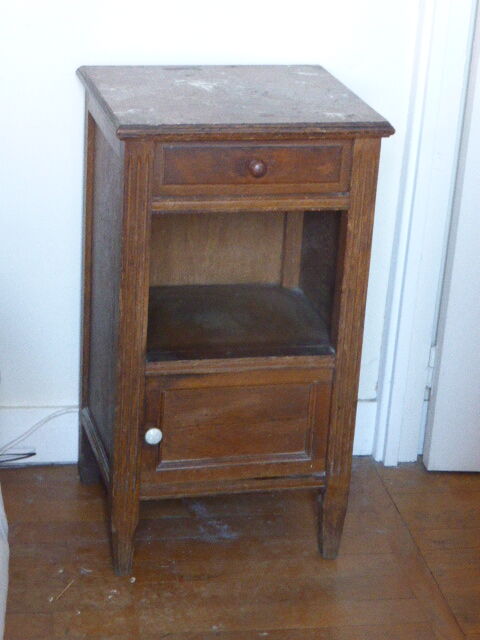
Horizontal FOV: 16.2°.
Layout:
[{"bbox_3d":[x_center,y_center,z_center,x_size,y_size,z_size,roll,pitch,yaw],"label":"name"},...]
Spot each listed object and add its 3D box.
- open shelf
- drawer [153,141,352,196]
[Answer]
[{"bbox_3d":[-0.037,0.012,2.894,0.344,0.023,0.336,-2,22,-14],"label":"open shelf"},{"bbox_3d":[-0.011,-0.288,2.747,0.320,0.088,0.312,-2,22,-14],"label":"drawer"}]

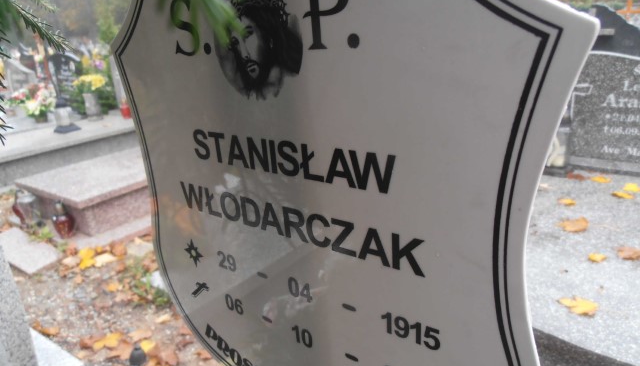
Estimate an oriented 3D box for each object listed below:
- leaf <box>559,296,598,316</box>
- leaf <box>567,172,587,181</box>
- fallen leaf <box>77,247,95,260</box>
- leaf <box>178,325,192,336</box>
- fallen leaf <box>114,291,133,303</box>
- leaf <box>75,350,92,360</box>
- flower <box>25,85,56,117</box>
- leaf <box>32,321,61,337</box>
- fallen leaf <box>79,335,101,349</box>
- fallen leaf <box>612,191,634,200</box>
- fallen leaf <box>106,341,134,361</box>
[{"bbox_3d":[0.669,0.317,1.148,0.103,0.020,0.072,-2,19,0],"label":"leaf"},{"bbox_3d":[1.403,-0.036,2.429,0.092,0.035,0.110,13,23,29],"label":"leaf"},{"bbox_3d":[-1.403,0.423,2.667,0.084,0.025,0.104,-11,23,-29],"label":"fallen leaf"},{"bbox_3d":[-0.508,0.557,1.675,0.057,0.018,0.045,-10,18,-20],"label":"leaf"},{"bbox_3d":[-0.831,0.484,1.876,0.076,0.020,0.072,-2,19,0],"label":"fallen leaf"},{"bbox_3d":[-1.015,0.736,1.906,0.068,0.020,0.054,-12,24,-31],"label":"leaf"},{"bbox_3d":[-3.150,-0.901,5.000,0.320,0.360,0.290,-14,20,-30],"label":"flower"},{"bbox_3d":[-1.260,0.675,2.045,0.109,0.030,0.087,-13,25,-34],"label":"leaf"},{"bbox_3d":[-0.830,0.577,1.605,0.087,0.020,0.070,-2,19,0],"label":"fallen leaf"},{"bbox_3d":[1.118,0.046,1.634,0.078,0.015,0.045,12,23,42],"label":"fallen leaf"},{"bbox_3d":[-0.863,0.728,1.921,0.109,0.030,0.101,-10,23,-27],"label":"fallen leaf"}]

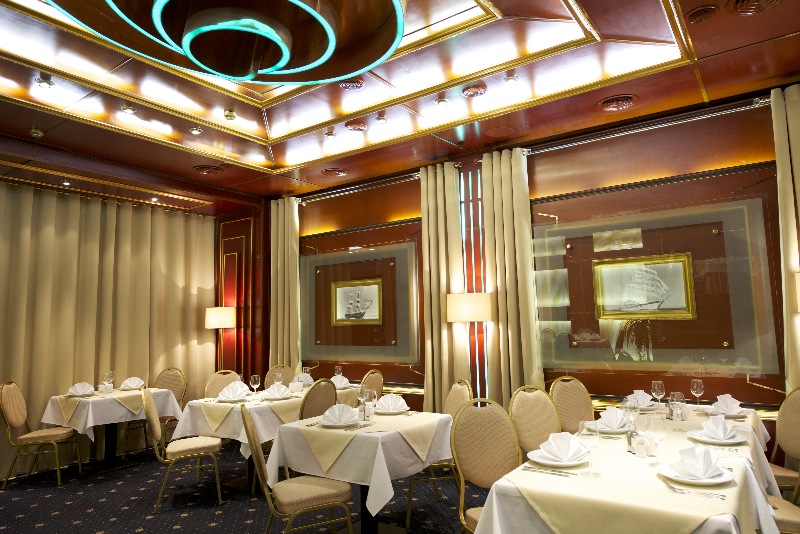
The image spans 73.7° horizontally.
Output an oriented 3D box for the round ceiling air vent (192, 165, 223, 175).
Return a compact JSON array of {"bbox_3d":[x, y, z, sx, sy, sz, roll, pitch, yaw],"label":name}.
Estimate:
[{"bbox_3d":[-1.986,-1.000,5.518,0.301,0.038,0.301,-1,-6,0],"label":"round ceiling air vent"}]

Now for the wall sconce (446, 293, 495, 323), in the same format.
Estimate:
[{"bbox_3d":[0.654,0.376,4.950,0.430,0.277,0.190,-6,-8,36],"label":"wall sconce"}]

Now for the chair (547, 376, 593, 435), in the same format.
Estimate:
[{"bbox_3d":[1.457,1.323,4.012,0.450,0.935,0.570,0,-6,-16],"label":"chair"}]

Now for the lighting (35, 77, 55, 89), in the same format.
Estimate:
[{"bbox_3d":[-2.513,-1.307,3.773,0.117,0.041,0.117,-6,-8,35],"label":"lighting"}]

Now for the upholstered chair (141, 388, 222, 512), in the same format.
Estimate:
[{"bbox_3d":[-1.767,1.425,4.355,0.589,0.932,0.459,1,-7,-21],"label":"upholstered chair"}]

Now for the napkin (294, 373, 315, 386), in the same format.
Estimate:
[{"bbox_3d":[-1.022,1.217,5.697,0.235,0.130,0.100,-1,-6,-5],"label":"napkin"}]

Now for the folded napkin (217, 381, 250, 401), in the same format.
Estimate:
[{"bbox_3d":[-1.459,1.078,4.695,0.280,0.155,0.110,-2,-6,9],"label":"folded napkin"}]

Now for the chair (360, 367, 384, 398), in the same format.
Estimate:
[{"bbox_3d":[-0.482,1.540,5.478,0.600,0.950,0.440,-5,-7,33],"label":"chair"}]

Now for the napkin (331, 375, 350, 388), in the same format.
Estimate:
[{"bbox_3d":[-0.590,1.141,5.332,0.240,0.130,0.100,-2,-6,9],"label":"napkin"}]

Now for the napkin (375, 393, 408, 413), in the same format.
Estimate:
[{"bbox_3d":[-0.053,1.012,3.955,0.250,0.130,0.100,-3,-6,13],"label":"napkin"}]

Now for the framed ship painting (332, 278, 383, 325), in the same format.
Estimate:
[{"bbox_3d":[-0.479,0.379,5.748,0.714,0.487,0.050,-5,-7,35],"label":"framed ship painting"}]

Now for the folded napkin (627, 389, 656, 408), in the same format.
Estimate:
[{"bbox_3d":[1.703,0.921,3.775,0.192,0.127,0.099,-3,-7,19],"label":"folded napkin"}]

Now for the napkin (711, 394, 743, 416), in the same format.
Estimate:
[{"bbox_3d":[2.111,0.878,3.459,0.175,0.127,0.099,-3,-6,15],"label":"napkin"}]

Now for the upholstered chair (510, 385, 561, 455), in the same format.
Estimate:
[{"bbox_3d":[0.928,1.206,3.076,0.440,0.950,0.600,1,-6,-19],"label":"upholstered chair"}]

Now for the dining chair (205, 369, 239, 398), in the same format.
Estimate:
[{"bbox_3d":[-1.721,1.560,5.441,0.440,0.950,0.600,2,-7,-30],"label":"dining chair"}]

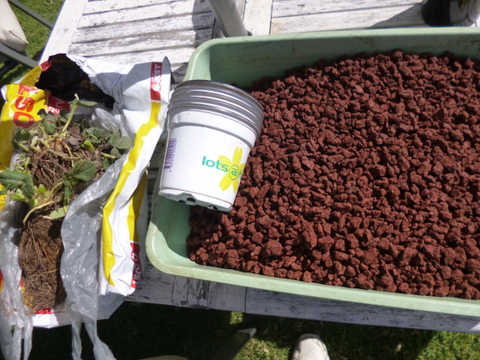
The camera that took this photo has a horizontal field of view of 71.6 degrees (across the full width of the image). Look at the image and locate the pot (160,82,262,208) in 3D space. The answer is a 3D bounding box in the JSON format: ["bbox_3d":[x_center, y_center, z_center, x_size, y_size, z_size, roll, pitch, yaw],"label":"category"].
[{"bbox_3d":[-0.048,-0.042,0.493,0.140,0.140,0.152,4,75,31],"label":"pot"}]

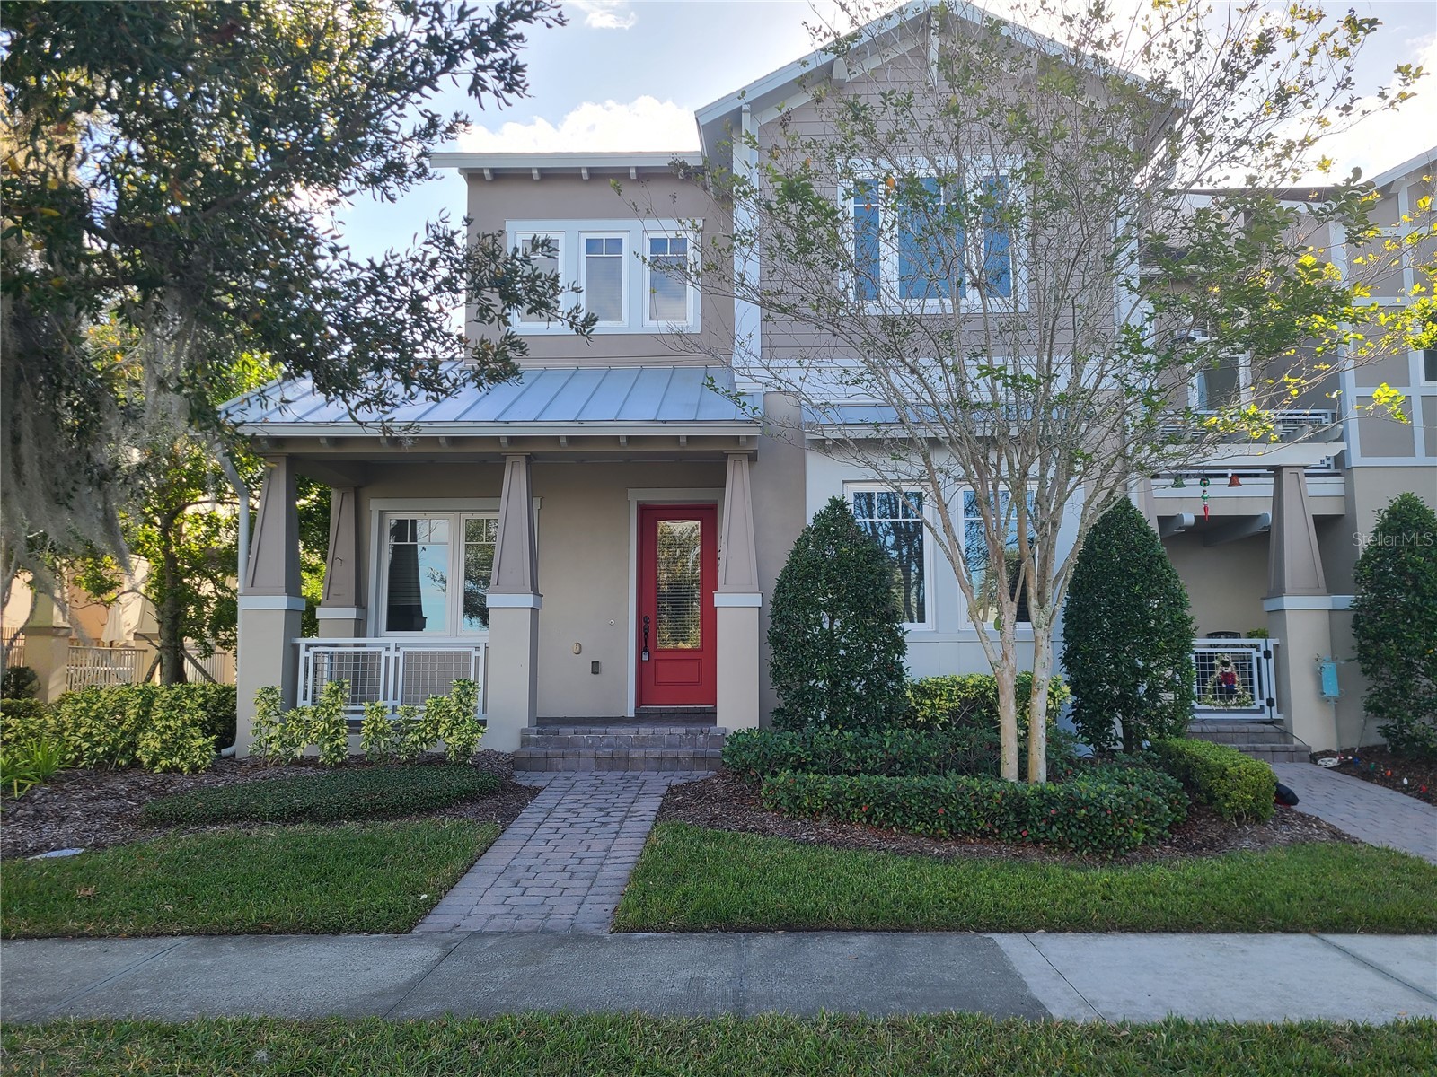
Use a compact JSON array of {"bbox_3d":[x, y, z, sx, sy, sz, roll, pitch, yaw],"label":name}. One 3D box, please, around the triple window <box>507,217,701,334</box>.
[{"bbox_3d":[-1.419,-3.271,13.445,2.425,1.485,0.120,0,-7,1],"label":"triple window"}]

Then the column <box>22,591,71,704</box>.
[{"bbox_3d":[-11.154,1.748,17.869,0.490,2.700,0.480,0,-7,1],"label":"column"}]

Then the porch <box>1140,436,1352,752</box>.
[{"bbox_3d":[5.223,0.639,11.738,2.150,3.130,2.350,0,-7,1],"label":"porch"}]

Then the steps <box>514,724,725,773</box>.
[{"bbox_3d":[-0.914,2.018,10.377,1.980,0.380,0.650,0,-7,1],"label":"steps"}]

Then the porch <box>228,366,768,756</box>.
[{"bbox_3d":[-2.180,-0.038,11.706,5.310,4.610,2.750,0,-7,1],"label":"porch"}]

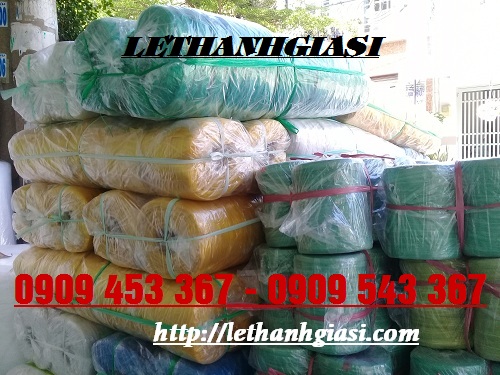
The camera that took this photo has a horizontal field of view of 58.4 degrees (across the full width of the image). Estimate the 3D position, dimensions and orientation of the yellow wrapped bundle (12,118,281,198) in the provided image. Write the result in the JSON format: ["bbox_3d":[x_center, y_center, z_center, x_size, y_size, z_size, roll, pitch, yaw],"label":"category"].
[{"bbox_3d":[-0.472,-0.128,1.952,1.136,0.256,0.540,3,6,37],"label":"yellow wrapped bundle"}]

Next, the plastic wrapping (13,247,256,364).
[{"bbox_3d":[-0.402,0.360,1.702,1.058,0.249,0.535,3,6,36],"label":"plastic wrapping"}]

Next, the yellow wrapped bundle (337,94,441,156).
[{"bbox_3d":[0.959,-0.412,3.124,0.966,0.213,0.383,18,-6,-32],"label":"yellow wrapped bundle"}]

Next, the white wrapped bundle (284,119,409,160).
[{"bbox_3d":[0.535,-0.200,2.485,1.108,0.256,0.525,3,2,-44],"label":"white wrapped bundle"}]

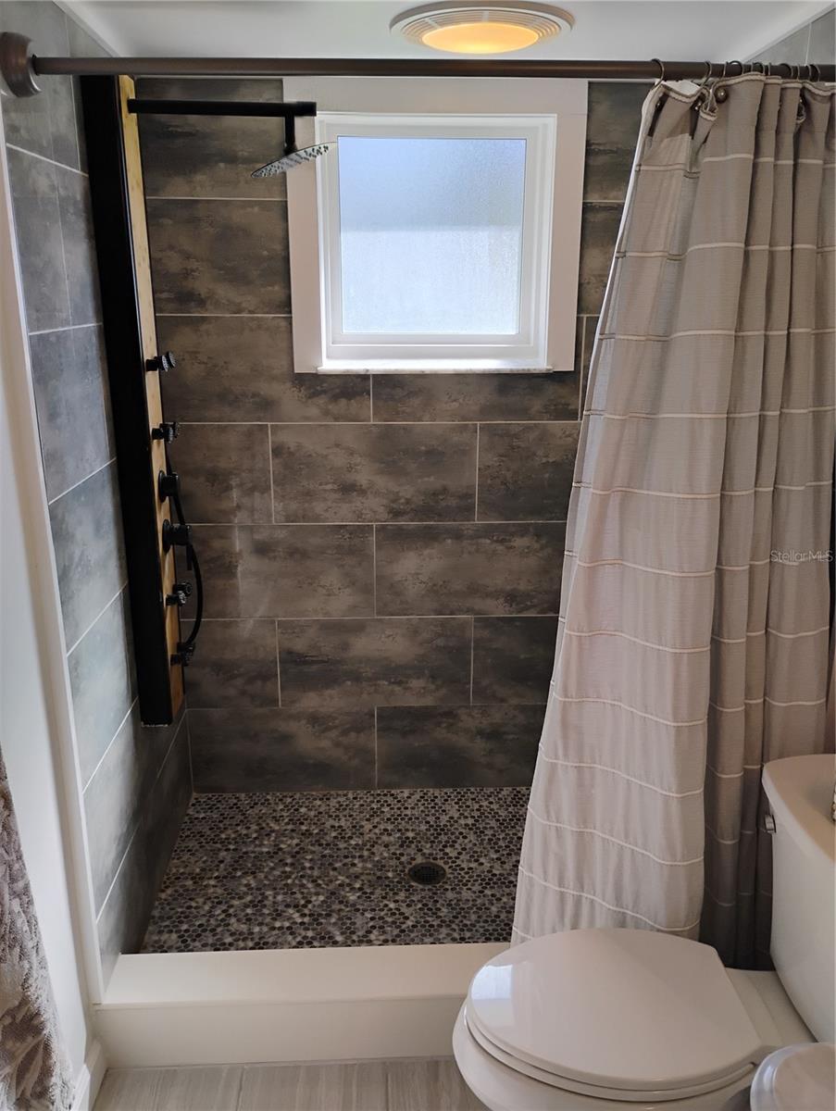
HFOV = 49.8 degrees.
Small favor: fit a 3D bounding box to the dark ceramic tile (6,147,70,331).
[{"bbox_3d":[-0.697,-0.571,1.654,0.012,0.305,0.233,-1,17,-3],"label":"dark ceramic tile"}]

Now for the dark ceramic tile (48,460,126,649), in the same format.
[{"bbox_3d":[-0.707,-0.019,1.955,0.012,0.305,0.490,-1,17,-3],"label":"dark ceramic tile"}]

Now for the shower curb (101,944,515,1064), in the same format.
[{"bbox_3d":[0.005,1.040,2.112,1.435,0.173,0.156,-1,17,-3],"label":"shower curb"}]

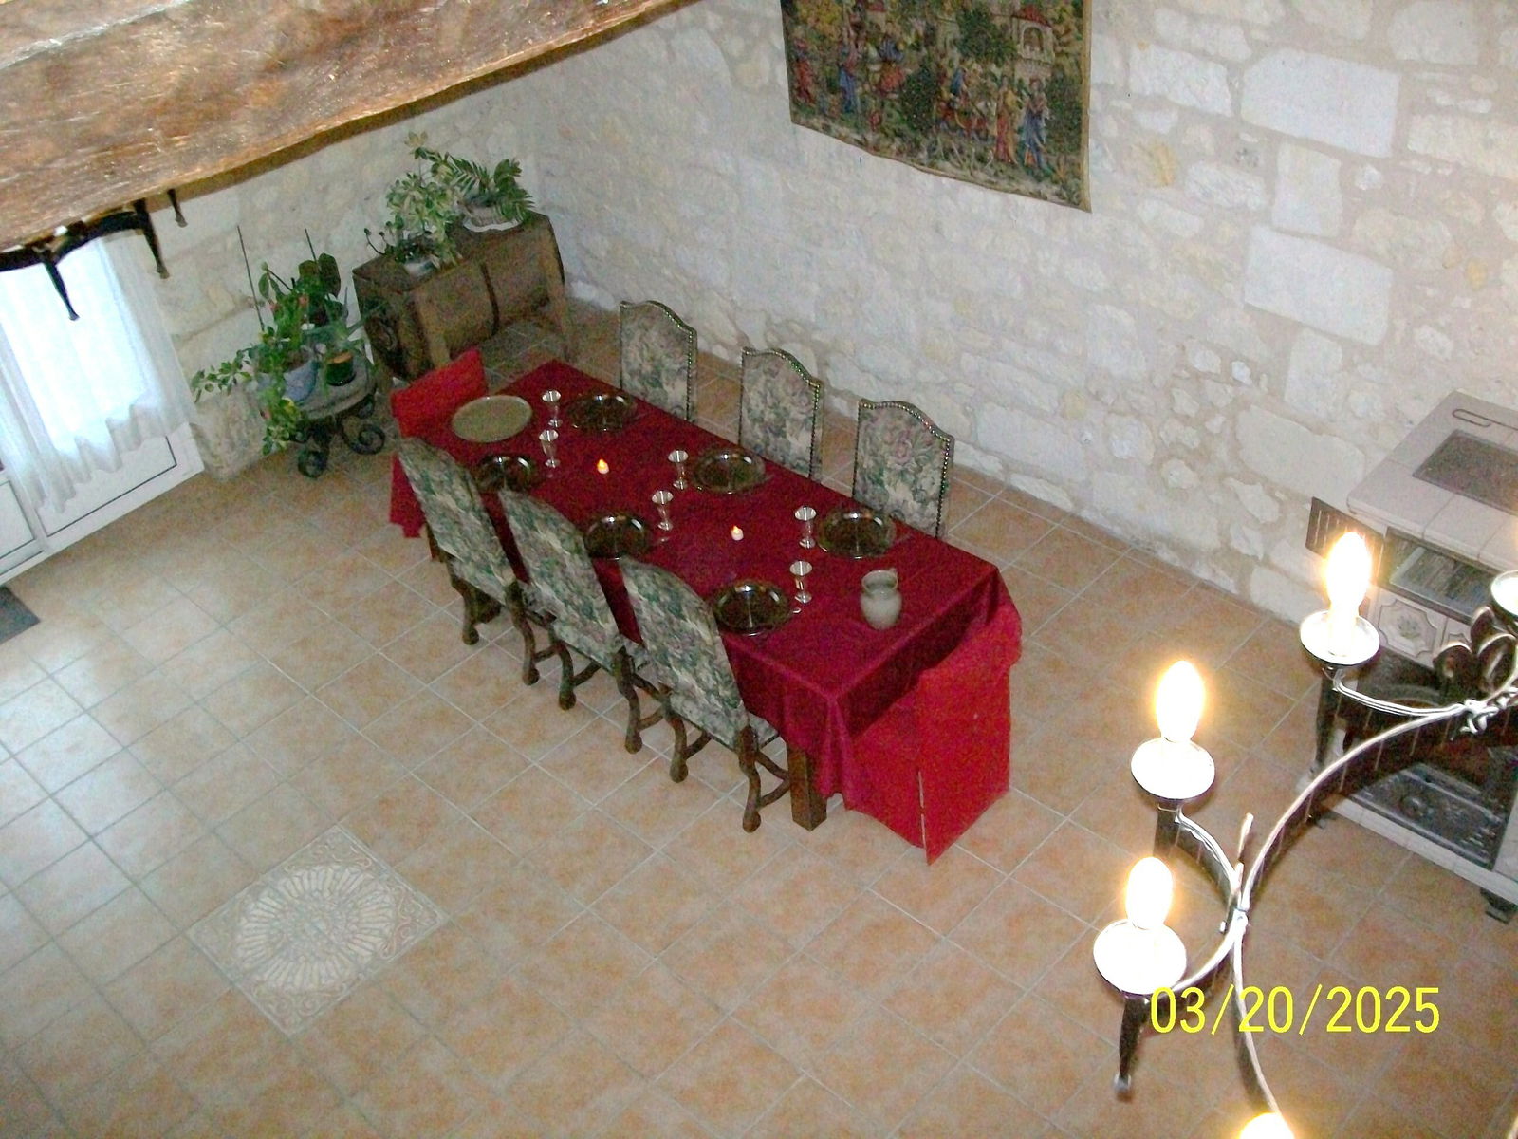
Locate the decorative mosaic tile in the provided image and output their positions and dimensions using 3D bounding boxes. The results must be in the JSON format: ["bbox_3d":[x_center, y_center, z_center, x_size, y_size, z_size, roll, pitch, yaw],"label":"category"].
[{"bbox_3d":[-1.521,1.223,5.417,0.656,0.010,0.656,28,49,34],"label":"decorative mosaic tile"}]

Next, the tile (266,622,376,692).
[{"bbox_3d":[-1.800,0.362,6.511,0.332,0.012,0.332,28,49,35],"label":"tile"}]

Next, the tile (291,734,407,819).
[{"bbox_3d":[-1.534,0.776,5.906,0.325,0.010,0.325,28,49,35],"label":"tile"}]

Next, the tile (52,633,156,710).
[{"bbox_3d":[-2.694,0.424,6.491,0.325,0.010,0.325,28,49,35],"label":"tile"}]

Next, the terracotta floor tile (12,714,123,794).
[{"bbox_3d":[-2.702,0.719,6.190,0.321,0.010,0.321,28,49,34],"label":"terracotta floor tile"}]

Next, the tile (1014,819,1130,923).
[{"bbox_3d":[1.065,1.011,5.275,0.330,0.010,0.330,28,49,35],"label":"tile"}]

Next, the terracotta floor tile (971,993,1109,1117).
[{"bbox_3d":[0.849,1.460,4.736,0.325,0.010,0.325,28,49,35],"label":"terracotta floor tile"}]

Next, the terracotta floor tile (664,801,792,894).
[{"bbox_3d":[-0.116,0.971,5.529,0.332,0.012,0.332,28,49,35],"label":"terracotta floor tile"}]

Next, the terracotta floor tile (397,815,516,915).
[{"bbox_3d":[-1.052,1.033,5.523,0.325,0.010,0.325,28,49,35],"label":"terracotta floor tile"}]

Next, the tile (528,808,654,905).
[{"bbox_3d":[-0.583,0.996,5.497,0.330,0.010,0.330,28,49,35],"label":"tile"}]

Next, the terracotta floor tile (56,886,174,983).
[{"bbox_3d":[-2.206,1.265,5.441,0.321,0.010,0.321,28,49,34],"label":"terracotta floor tile"}]

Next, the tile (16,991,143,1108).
[{"bbox_3d":[-2.162,1.531,5.023,0.332,0.012,0.332,28,49,35],"label":"tile"}]

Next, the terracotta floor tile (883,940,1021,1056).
[{"bbox_3d":[0.612,1.348,4.947,0.332,0.012,0.332,28,49,35],"label":"terracotta floor tile"}]

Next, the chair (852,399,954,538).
[{"bbox_3d":[0.385,-0.026,5.799,0.460,1.102,0.558,28,49,35],"label":"chair"}]

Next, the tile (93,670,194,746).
[{"bbox_3d":[-2.476,0.558,6.343,0.332,0.012,0.332,28,49,35],"label":"tile"}]

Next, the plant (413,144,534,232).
[{"bbox_3d":[-1.443,-1.929,7.988,0.420,0.360,0.500,28,49,35],"label":"plant"}]

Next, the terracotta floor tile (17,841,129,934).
[{"bbox_3d":[-2.419,1.121,5.569,0.330,0.010,0.330,28,49,35],"label":"terracotta floor tile"}]

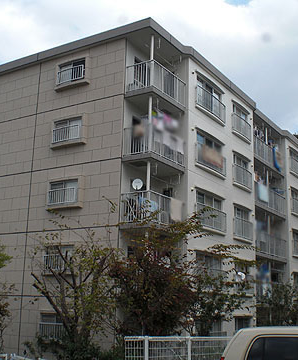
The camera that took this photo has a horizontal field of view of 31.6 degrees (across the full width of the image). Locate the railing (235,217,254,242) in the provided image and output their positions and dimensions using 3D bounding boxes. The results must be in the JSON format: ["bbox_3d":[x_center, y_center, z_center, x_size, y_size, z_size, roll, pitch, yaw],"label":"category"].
[{"bbox_3d":[4.614,2.462,25.857,0.150,0.905,2.368,-7,-16,32],"label":"railing"}]

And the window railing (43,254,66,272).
[{"bbox_3d":[-3.626,3.317,20.866,1.460,0.676,0.110,-7,-16,32],"label":"window railing"}]

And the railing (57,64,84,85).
[{"bbox_3d":[-3.316,-4.470,22.647,1.500,0.590,0.150,-7,-16,32],"label":"railing"}]

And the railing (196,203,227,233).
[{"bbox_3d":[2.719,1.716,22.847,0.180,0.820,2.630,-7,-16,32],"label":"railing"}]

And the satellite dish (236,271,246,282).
[{"bbox_3d":[4.236,4.468,24.394,0.460,0.480,0.250,3,-14,-6],"label":"satellite dish"}]

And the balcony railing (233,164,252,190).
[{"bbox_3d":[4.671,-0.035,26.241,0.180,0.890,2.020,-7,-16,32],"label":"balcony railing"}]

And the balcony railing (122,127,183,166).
[{"bbox_3d":[0.269,-1.261,21.131,1.250,1.140,2.650,-7,-16,32],"label":"balcony railing"}]

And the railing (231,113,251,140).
[{"bbox_3d":[4.763,-2.632,27.092,0.150,0.934,2.365,-7,-16,32],"label":"railing"}]

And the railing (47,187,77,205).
[{"bbox_3d":[-3.477,0.680,21.407,1.470,0.570,0.150,-7,-16,32],"label":"railing"}]

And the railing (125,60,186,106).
[{"bbox_3d":[0.343,-3.789,21.912,1.208,1.127,2.768,-7,-16,32],"label":"railing"}]

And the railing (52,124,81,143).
[{"bbox_3d":[-3.416,-1.878,22.036,1.500,0.580,0.150,-7,-16,32],"label":"railing"}]

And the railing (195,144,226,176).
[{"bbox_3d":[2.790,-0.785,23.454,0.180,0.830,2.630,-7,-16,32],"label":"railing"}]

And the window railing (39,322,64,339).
[{"bbox_3d":[-3.654,5.830,20.223,1.460,0.603,0.110,-7,-16,32],"label":"window railing"}]

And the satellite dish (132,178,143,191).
[{"bbox_3d":[-0.418,0.177,19.821,0.460,0.470,0.250,3,-14,-5],"label":"satellite dish"}]

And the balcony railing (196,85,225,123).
[{"bbox_3d":[2.855,-3.407,24.248,0.150,0.892,2.958,-7,-16,32],"label":"balcony railing"}]

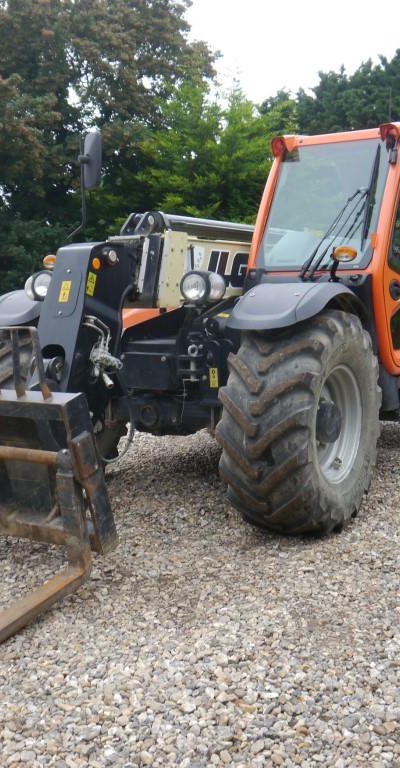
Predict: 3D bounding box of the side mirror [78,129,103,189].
[{"bbox_3d":[-0.701,-1.431,5.304,0.092,0.367,0.194,-6,8,-41],"label":"side mirror"}]

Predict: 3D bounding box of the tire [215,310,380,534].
[{"bbox_3d":[0.625,0.224,4.899,0.459,1.285,1.285,3,7,32],"label":"tire"}]

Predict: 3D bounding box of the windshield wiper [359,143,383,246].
[{"bbox_3d":[1.122,-1.240,5.434,0.061,0.684,0.051,8,-5,33],"label":"windshield wiper"}]

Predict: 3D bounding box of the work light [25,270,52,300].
[{"bbox_3d":[-1.009,-0.612,5.213,0.173,0.184,0.173,-5,7,-30],"label":"work light"}]

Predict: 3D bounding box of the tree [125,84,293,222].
[{"bbox_3d":[0.183,-4.412,21.780,4.600,7.000,4.400,-1,6,0],"label":"tree"}]

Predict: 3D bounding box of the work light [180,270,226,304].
[{"bbox_3d":[0.021,-0.541,4.630,0.173,0.184,0.184,2,7,31],"label":"work light"}]

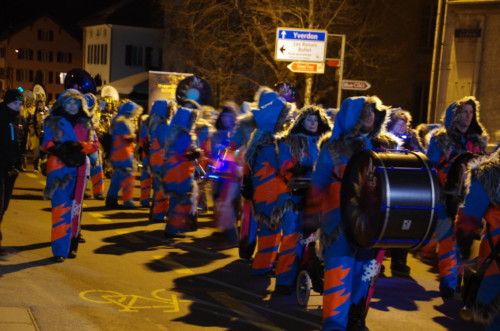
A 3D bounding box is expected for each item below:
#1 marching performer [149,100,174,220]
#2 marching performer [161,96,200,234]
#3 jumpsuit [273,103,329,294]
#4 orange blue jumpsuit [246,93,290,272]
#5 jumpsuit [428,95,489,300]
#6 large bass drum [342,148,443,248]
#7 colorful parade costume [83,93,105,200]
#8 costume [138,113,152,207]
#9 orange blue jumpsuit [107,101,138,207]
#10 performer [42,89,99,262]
[{"bbox_3d":[-1.301,-0.087,14.500,0.470,1.750,0.550,2,4,-16],"label":"marching performer"},{"bbox_3d":[-0.879,0.090,12.800,0.450,1.700,0.550,2,4,-21],"label":"marching performer"},{"bbox_3d":[0.489,0.308,9.300,0.540,1.750,0.420,2,4,-20],"label":"jumpsuit"},{"bbox_3d":[0.182,0.172,9.800,0.420,1.820,0.540,1,4,-30],"label":"orange blue jumpsuit"},{"bbox_3d":[1.943,0.298,9.300,0.460,1.850,0.580,7,5,42],"label":"jumpsuit"},{"bbox_3d":[0.989,0.244,7.050,0.440,0.670,0.670,2,4,-21],"label":"large bass drum"},{"bbox_3d":[-2.636,-0.318,16.700,0.450,1.780,0.550,4,4,5],"label":"colorful parade costume"},{"bbox_3d":[-1.674,-0.163,16.300,0.460,1.680,0.540,3,4,-6],"label":"costume"},{"bbox_3d":[-2.096,-0.197,16.400,0.500,1.730,0.540,3,4,-6],"label":"orange blue jumpsuit"},{"bbox_3d":[-1.853,0.093,10.300,0.570,1.770,0.420,1,4,-28],"label":"performer"}]

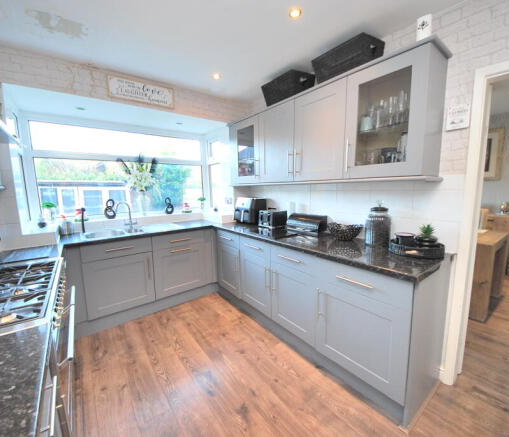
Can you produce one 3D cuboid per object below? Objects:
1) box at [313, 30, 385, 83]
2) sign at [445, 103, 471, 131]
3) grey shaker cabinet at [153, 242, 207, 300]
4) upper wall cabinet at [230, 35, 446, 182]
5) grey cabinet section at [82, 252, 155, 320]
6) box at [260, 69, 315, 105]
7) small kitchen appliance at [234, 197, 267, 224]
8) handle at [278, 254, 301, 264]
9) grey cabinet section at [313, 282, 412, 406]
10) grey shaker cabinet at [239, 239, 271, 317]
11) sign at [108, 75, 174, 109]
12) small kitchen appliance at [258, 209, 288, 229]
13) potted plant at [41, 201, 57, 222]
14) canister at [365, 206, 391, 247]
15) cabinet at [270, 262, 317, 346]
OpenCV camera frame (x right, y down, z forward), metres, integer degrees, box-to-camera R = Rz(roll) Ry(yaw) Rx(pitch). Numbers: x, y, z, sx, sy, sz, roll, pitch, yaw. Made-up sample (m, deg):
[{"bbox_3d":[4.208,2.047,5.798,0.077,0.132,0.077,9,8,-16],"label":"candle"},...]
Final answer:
[{"bbox_3d":[0.704,-1.161,1.710,0.270,0.240,0.440,-7,9,-37],"label":"box"},{"bbox_3d":[1.260,-0.621,1.348,0.012,0.155,0.106,-7,9,-37],"label":"sign"},{"bbox_3d":[-1.035,0.561,2.807,0.607,0.613,0.570,-7,9,-37],"label":"grey shaker cabinet"},{"bbox_3d":[0.467,-0.714,2.101,0.345,0.780,2.070,-7,9,-37],"label":"upper wall cabinet"},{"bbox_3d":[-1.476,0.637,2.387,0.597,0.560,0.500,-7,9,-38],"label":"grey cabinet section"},{"bbox_3d":[0.320,-1.226,2.160,0.270,0.220,0.450,-7,10,-38],"label":"box"},{"bbox_3d":[-0.083,-0.106,3.034,0.285,0.325,0.390,-7,10,-38],"label":"small kitchen appliance"},{"bbox_3d":[0.281,0.327,1.771,0.035,0.013,0.230,-7,10,-38],"label":"handle"},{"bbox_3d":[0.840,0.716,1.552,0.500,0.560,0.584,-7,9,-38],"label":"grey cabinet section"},{"bbox_3d":[0.228,0.540,2.394,0.570,0.721,0.503,-7,9,-37],"label":"grey shaker cabinet"},{"bbox_3d":[-1.097,-1.256,2.176,0.610,0.205,0.018,-7,10,-38],"label":"sign"},{"bbox_3d":[0.216,0.002,2.671,0.235,0.190,0.240,-7,9,-37],"label":"small kitchen appliance"},{"bbox_3d":[-2.200,-0.069,2.341,0.120,0.205,0.120,-7,9,-37],"label":"potted plant"},{"bbox_3d":[0.988,0.055,1.744,0.178,0.325,0.178,-7,10,-38],"label":"canister"},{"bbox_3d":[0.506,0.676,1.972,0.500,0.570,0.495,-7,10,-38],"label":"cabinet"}]

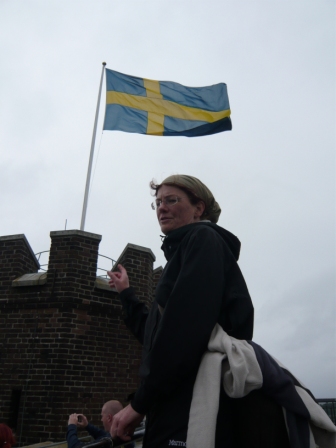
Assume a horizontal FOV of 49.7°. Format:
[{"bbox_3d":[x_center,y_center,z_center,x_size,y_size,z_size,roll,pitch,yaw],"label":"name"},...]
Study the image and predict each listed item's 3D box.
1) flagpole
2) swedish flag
[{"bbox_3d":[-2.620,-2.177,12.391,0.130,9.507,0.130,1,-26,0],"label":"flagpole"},{"bbox_3d":[-0.074,-4.623,13.742,4.800,3.300,0.550,2,-26,-3],"label":"swedish flag"}]

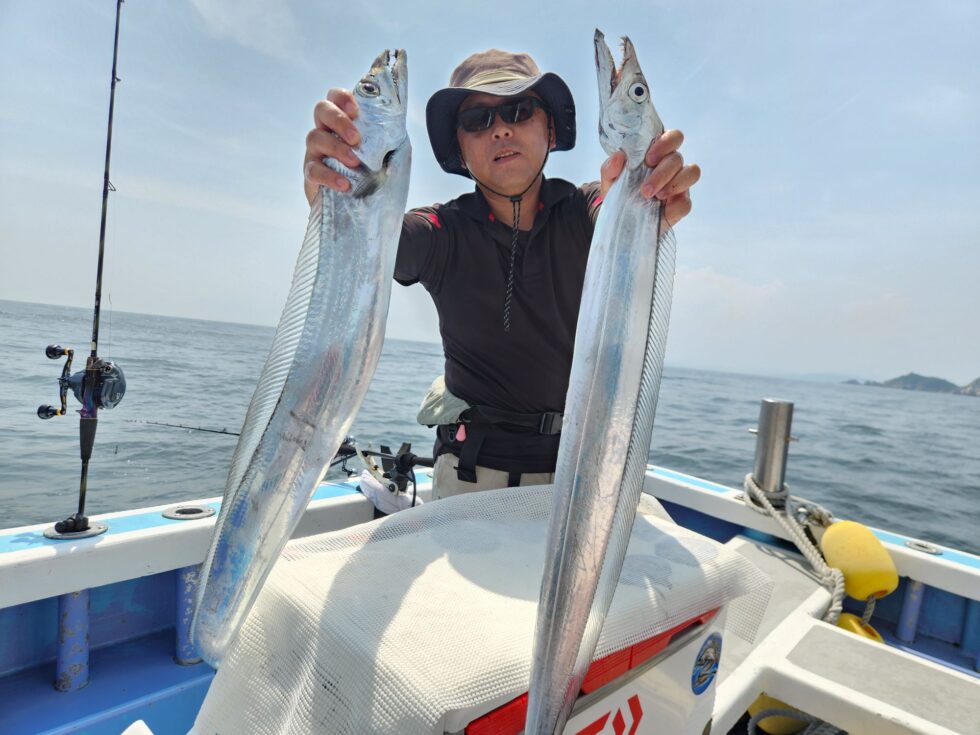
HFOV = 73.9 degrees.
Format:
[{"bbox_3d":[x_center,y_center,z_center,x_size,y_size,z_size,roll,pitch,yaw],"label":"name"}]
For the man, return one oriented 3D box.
[{"bbox_3d":[-0.025,0.231,0.993,0.510,1.670,0.820,5,2,0],"label":"man"}]

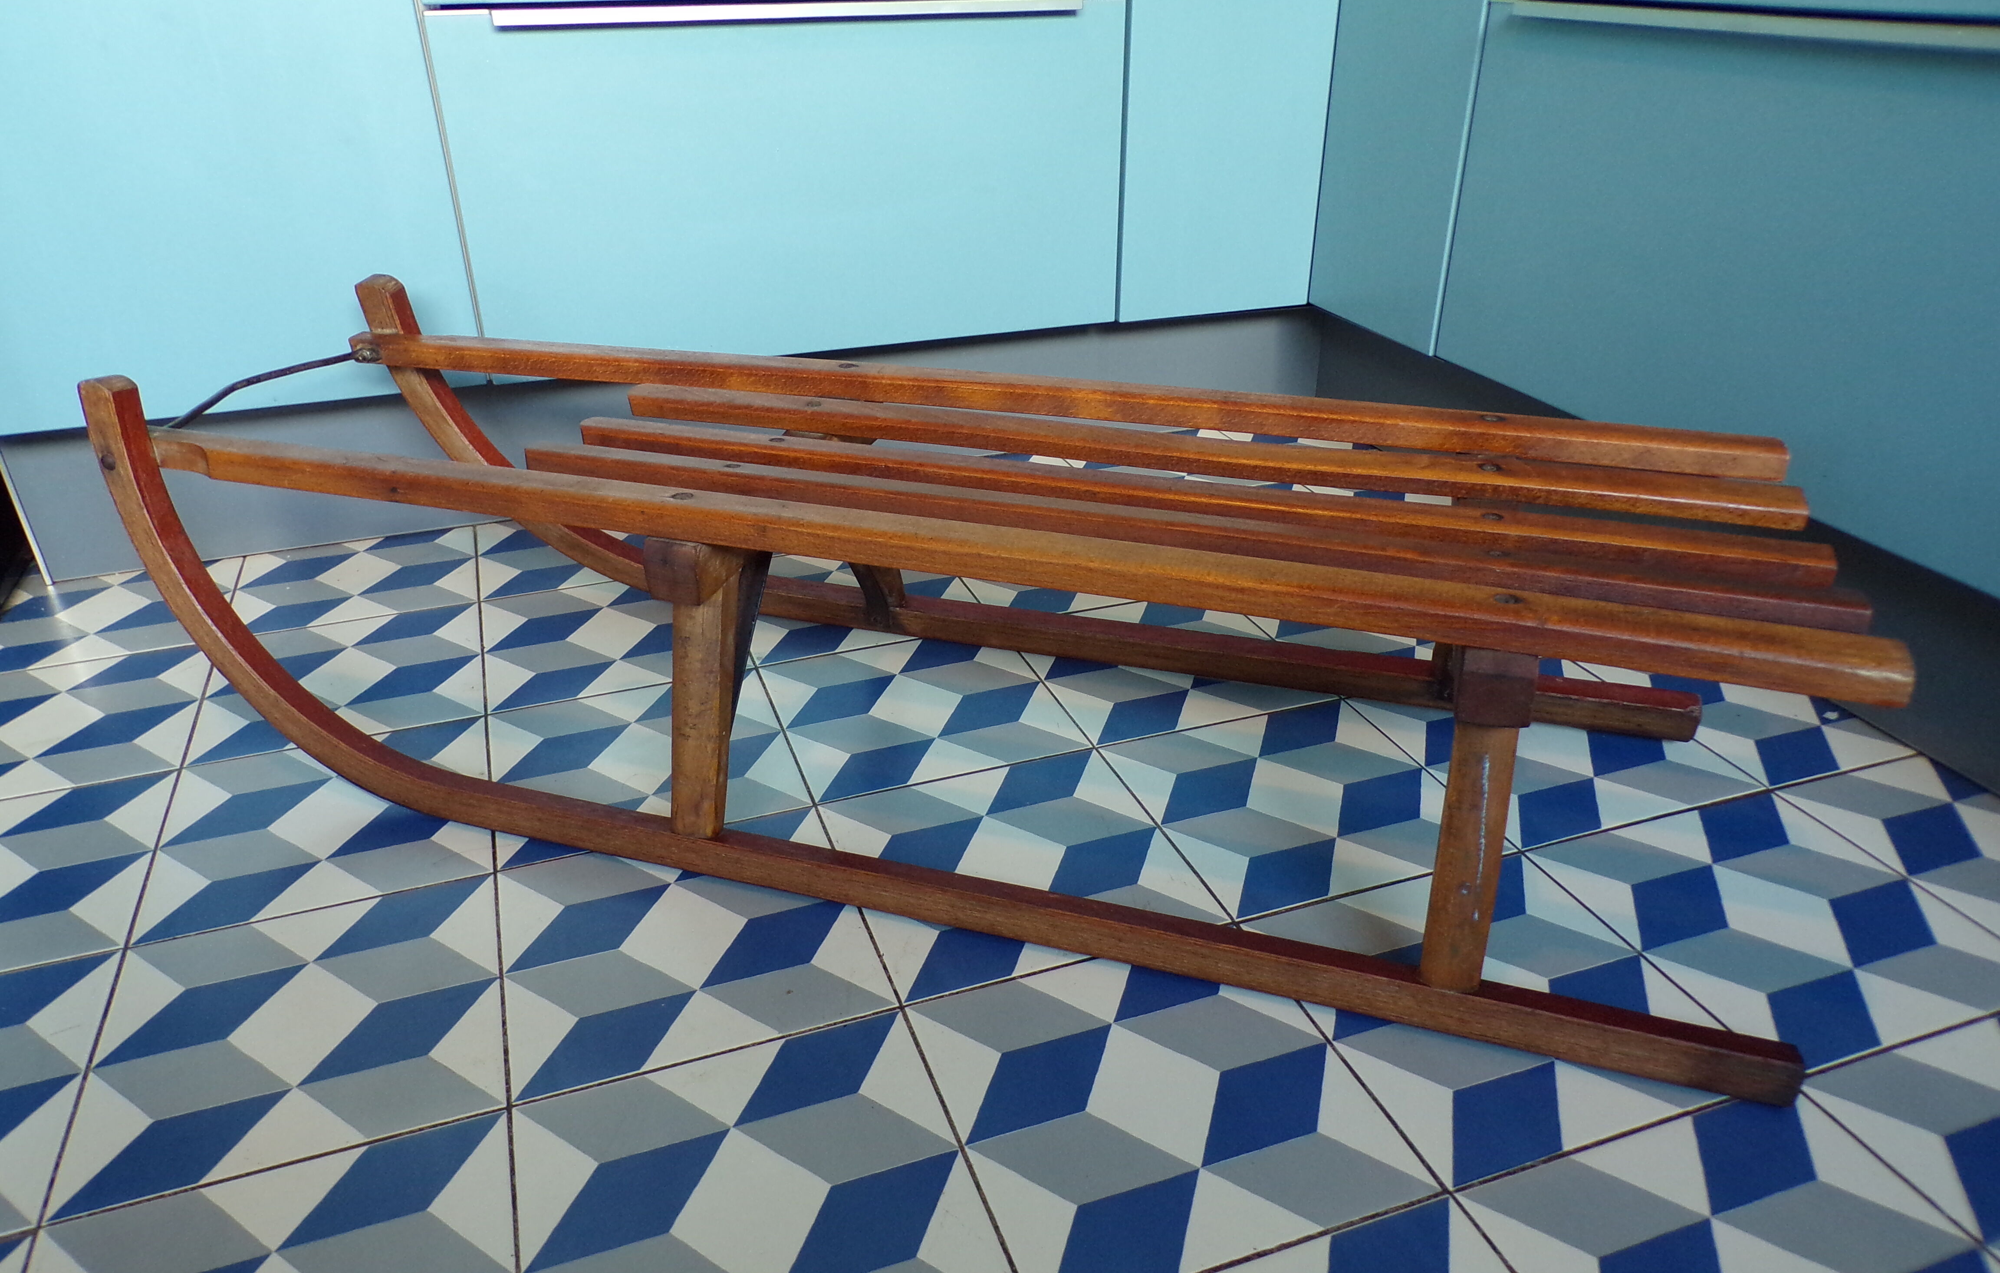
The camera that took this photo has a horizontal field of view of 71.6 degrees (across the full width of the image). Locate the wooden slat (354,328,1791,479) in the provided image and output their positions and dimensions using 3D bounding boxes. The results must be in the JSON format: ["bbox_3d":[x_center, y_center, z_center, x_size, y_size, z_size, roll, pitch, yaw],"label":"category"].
[{"bbox_3d":[-0.011,-0.168,0.961,1.005,0.018,0.032,7,33,14],"label":"wooden slat"}]

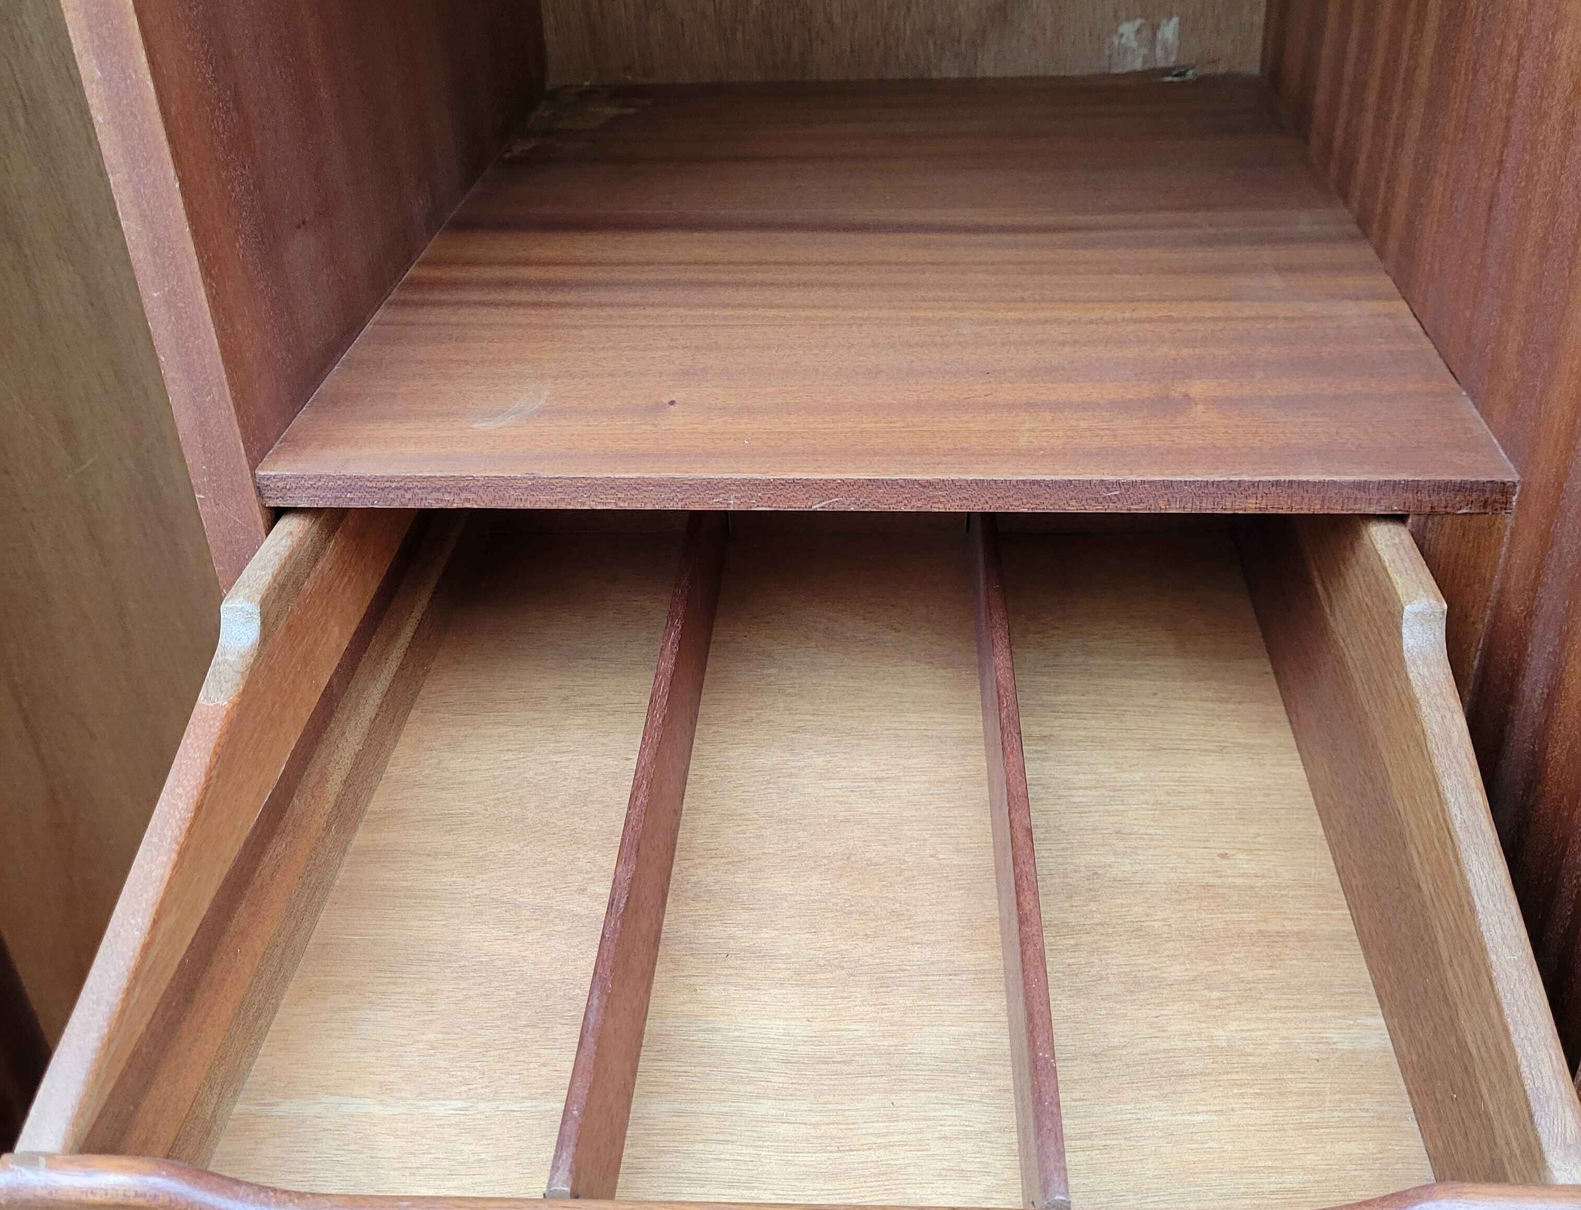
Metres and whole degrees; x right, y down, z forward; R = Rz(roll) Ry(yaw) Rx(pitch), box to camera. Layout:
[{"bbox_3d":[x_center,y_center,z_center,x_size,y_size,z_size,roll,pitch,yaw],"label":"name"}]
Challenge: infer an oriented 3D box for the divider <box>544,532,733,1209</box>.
[{"bbox_3d":[-0.046,0.058,0.585,0.006,0.059,0.411,0,34,4],"label":"divider"}]

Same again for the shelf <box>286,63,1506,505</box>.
[{"bbox_3d":[0.046,-0.176,0.755,0.430,0.013,0.509,1,33,5],"label":"shelf"}]

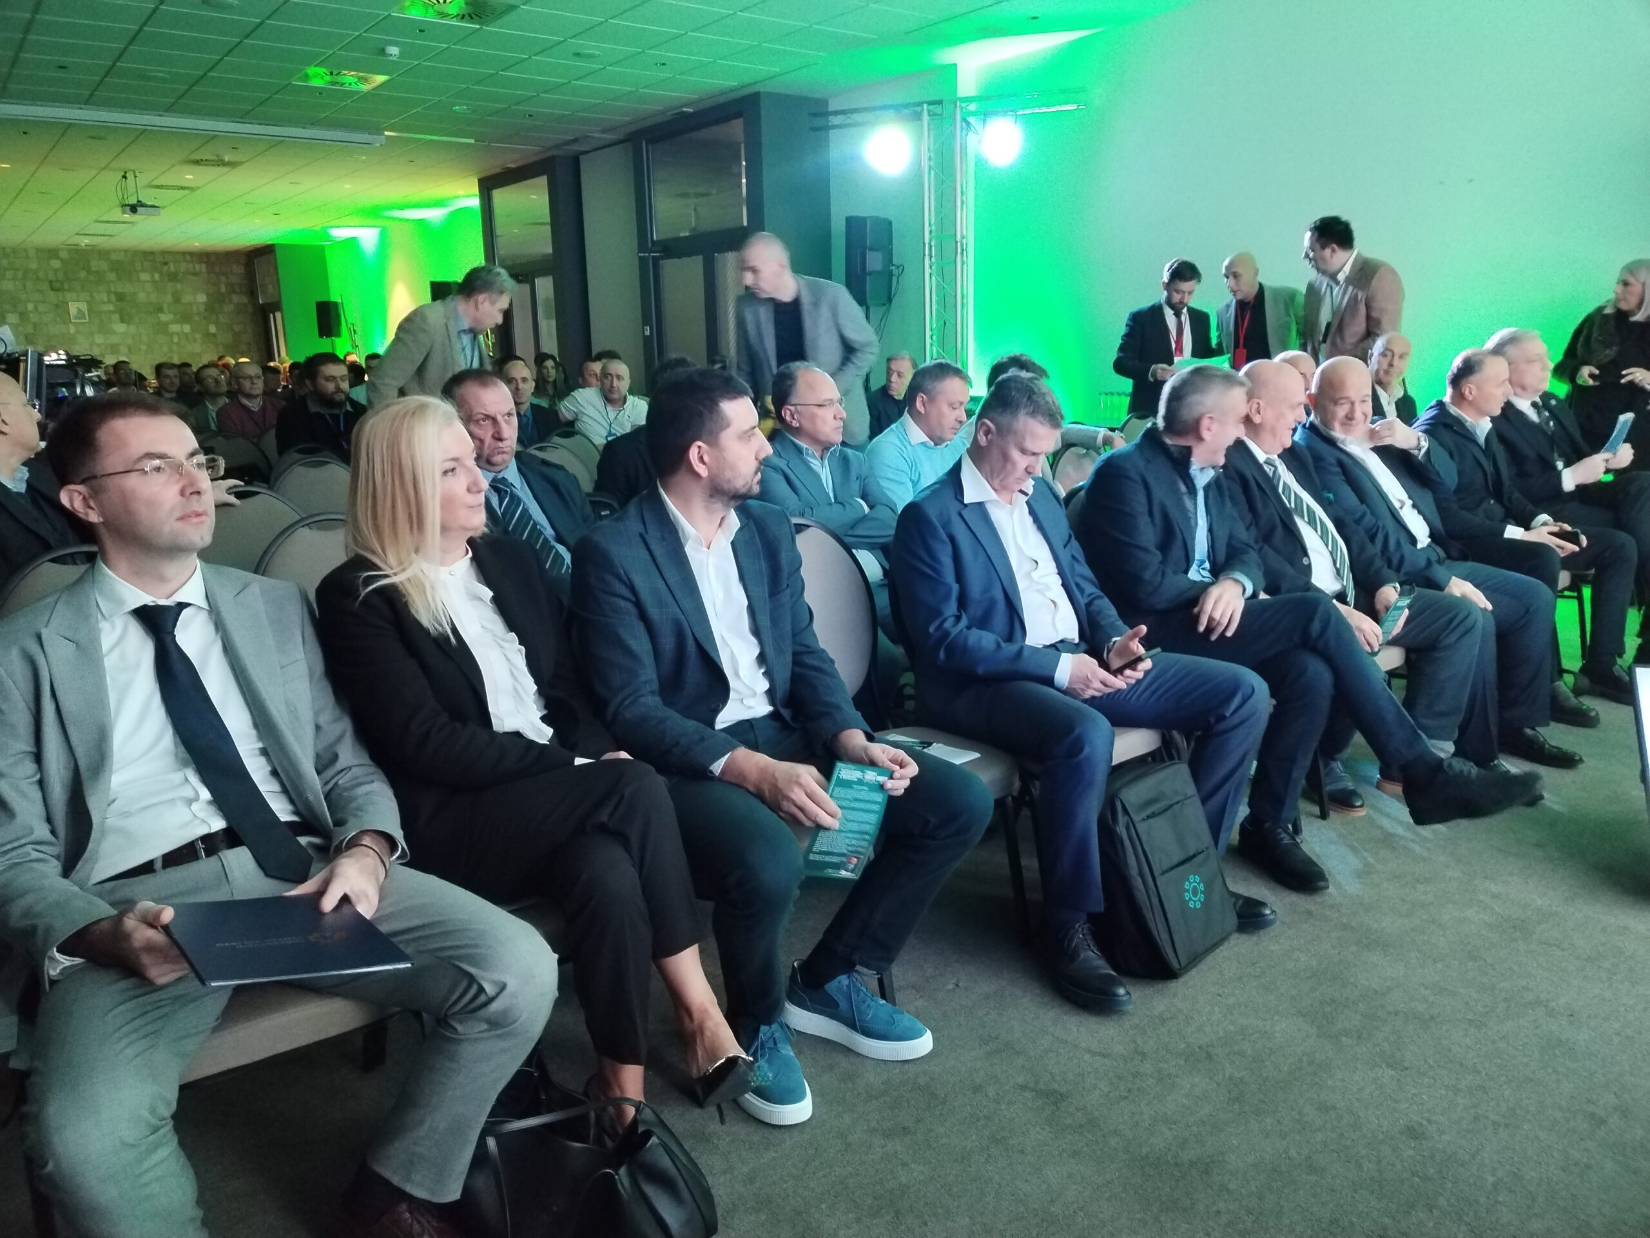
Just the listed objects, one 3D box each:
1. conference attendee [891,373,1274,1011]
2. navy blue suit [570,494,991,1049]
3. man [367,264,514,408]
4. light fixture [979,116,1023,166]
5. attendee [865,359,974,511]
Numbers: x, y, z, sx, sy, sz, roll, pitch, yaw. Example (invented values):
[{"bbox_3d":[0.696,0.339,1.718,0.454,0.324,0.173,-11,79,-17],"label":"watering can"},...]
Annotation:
[{"bbox_3d":[0.616,0.075,2.960,0.600,1.295,0.780,-12,16,-41],"label":"conference attendee"},{"bbox_3d":[-0.073,0.280,2.447,0.580,0.980,0.740,-11,15,-39],"label":"navy blue suit"},{"bbox_3d":[-1.481,-0.537,4.950,0.640,1.660,0.530,1,12,11],"label":"man"},{"bbox_3d":[1.207,-3.276,8.500,0.300,0.320,0.260,2,12,18],"label":"light fixture"},{"bbox_3d":[0.532,-0.207,4.181,0.560,1.270,0.850,-12,16,-41],"label":"attendee"}]

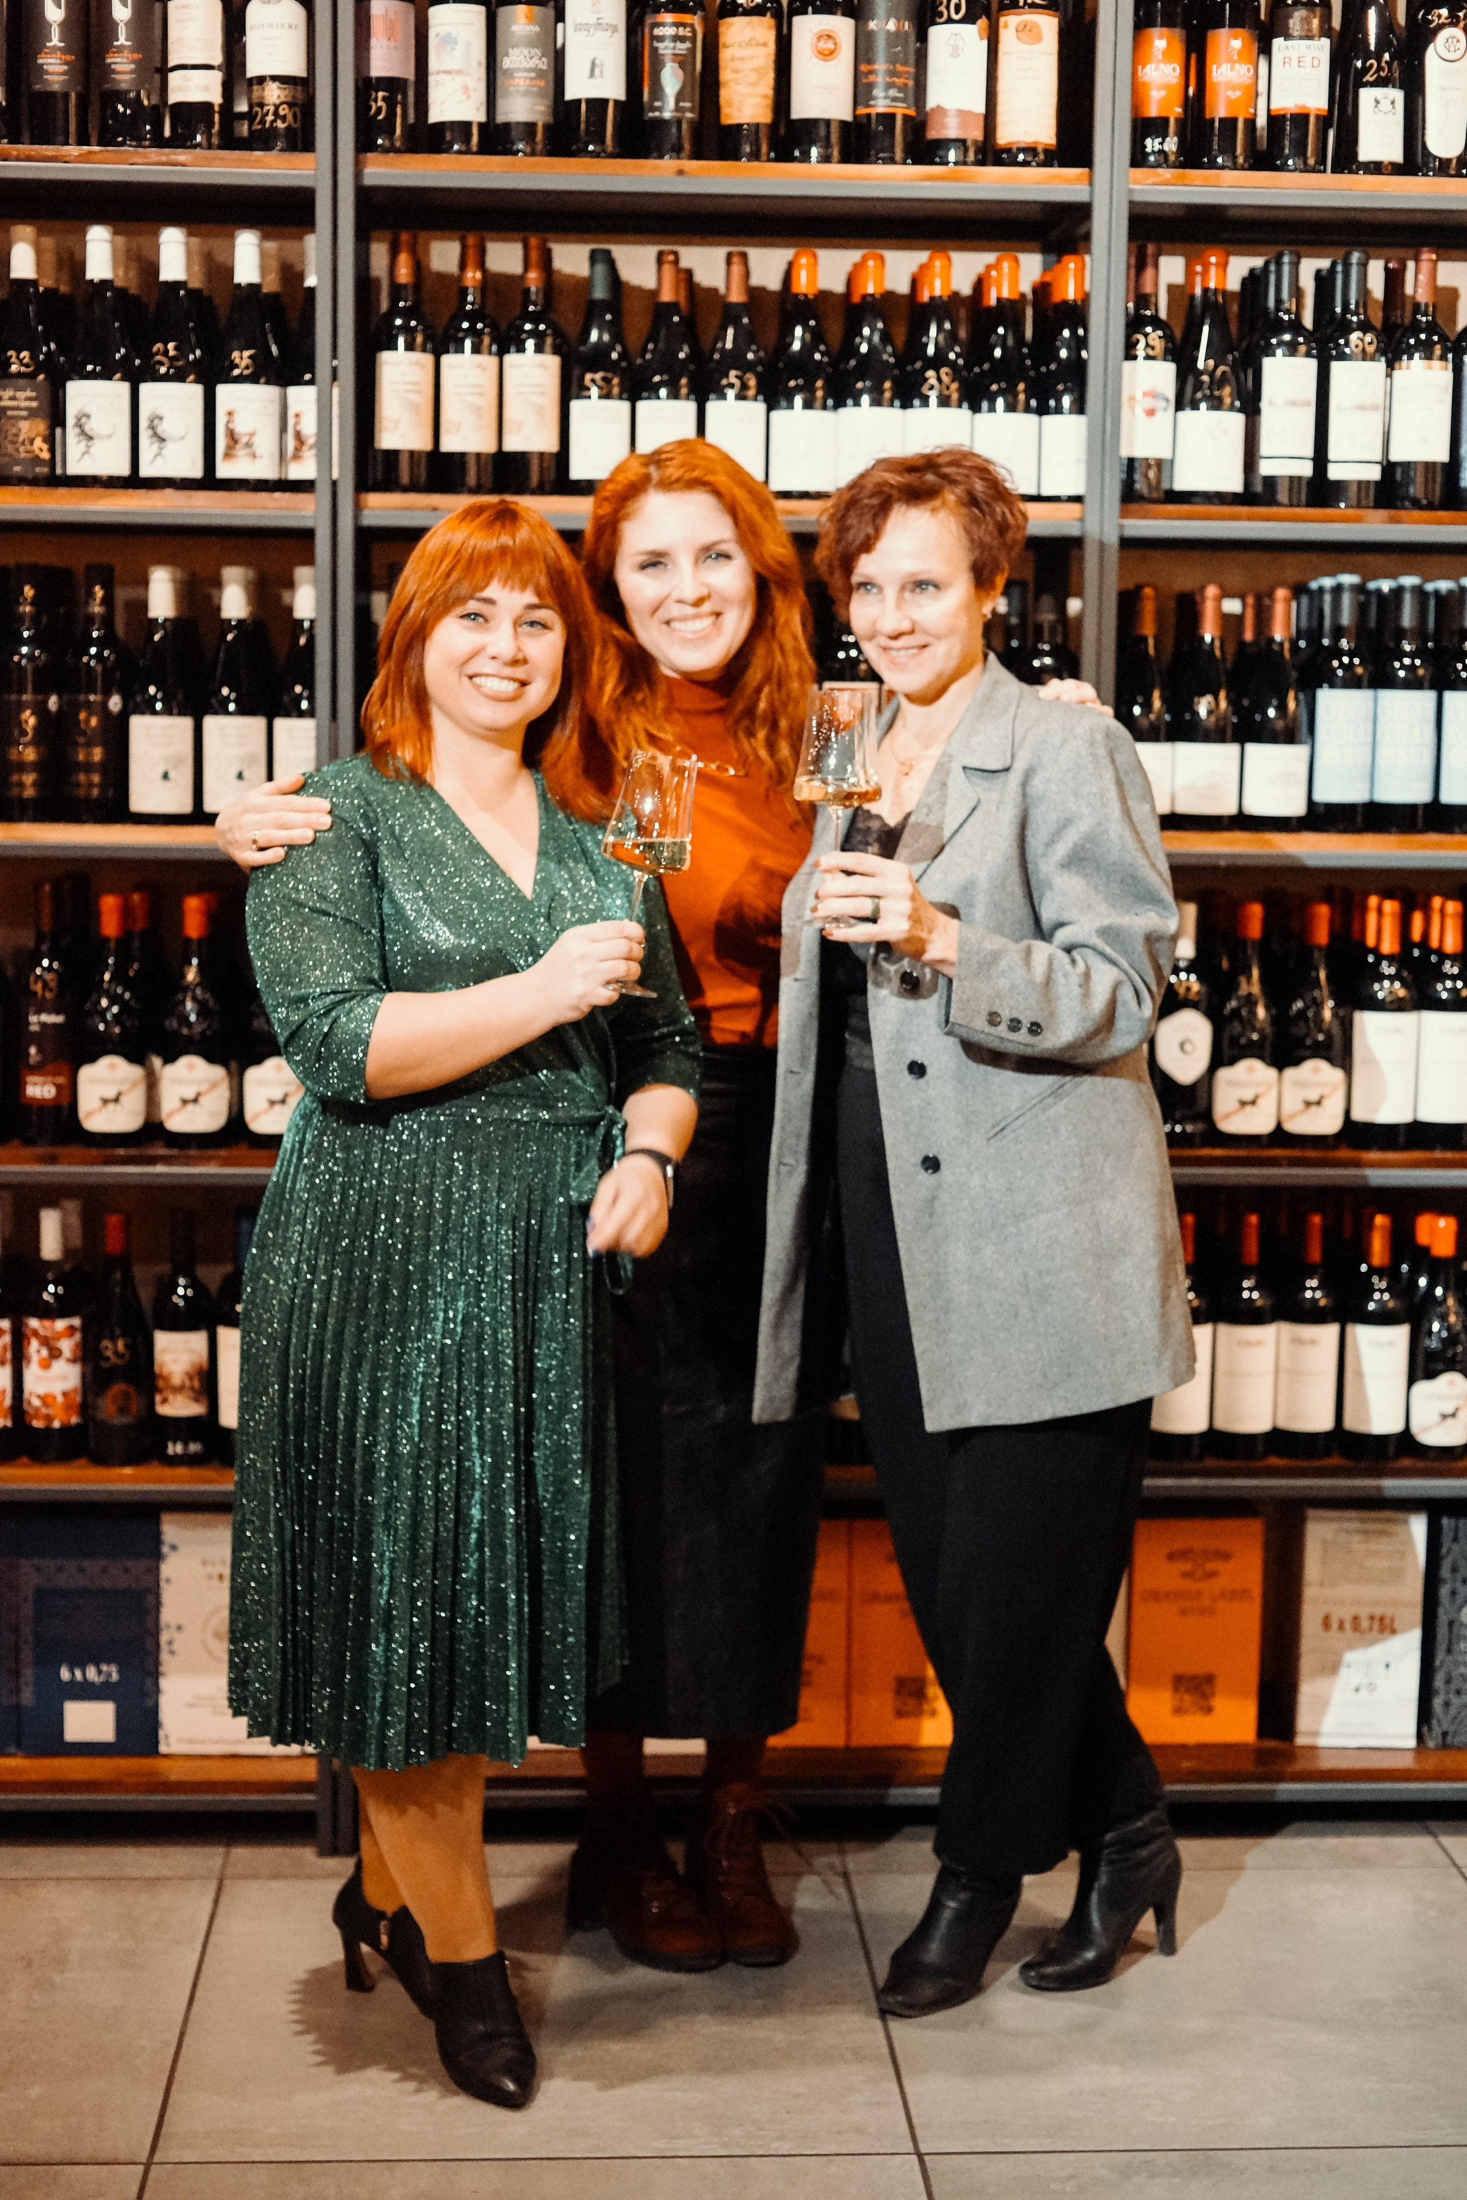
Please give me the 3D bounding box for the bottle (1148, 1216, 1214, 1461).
[{"bbox_3d":[0.569,0.296,3.894,0.079,0.310,0.079,0,7,-3],"label":"bottle"}]

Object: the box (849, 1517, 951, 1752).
[{"bbox_3d":[0.223,0.654,3.952,0.166,0.291,0.245,0,8,-3],"label":"box"}]

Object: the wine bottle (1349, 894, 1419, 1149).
[{"bbox_3d":[0.805,-0.092,3.775,0.078,0.302,0.078,0,8,-3],"label":"wine bottle"}]

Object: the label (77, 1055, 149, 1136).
[{"bbox_3d":[-0.747,-0.007,3.676,0.083,0.094,0.031,0,7,-11],"label":"label"}]

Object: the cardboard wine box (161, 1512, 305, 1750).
[{"bbox_3d":[-0.638,0.656,3.955,0.180,0.311,0.250,0,7,-4],"label":"cardboard wine box"}]

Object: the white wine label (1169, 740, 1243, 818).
[{"bbox_3d":[0.576,-0.390,3.713,0.081,0.087,0.028,2,7,9],"label":"white wine label"}]

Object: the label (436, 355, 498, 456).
[{"bbox_3d":[-0.316,-0.836,3.678,0.072,0.116,0.030,0,7,-3],"label":"label"}]

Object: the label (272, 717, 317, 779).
[{"bbox_3d":[-0.507,-0.397,3.628,0.075,0.115,0.020,0,8,-3],"label":"label"}]

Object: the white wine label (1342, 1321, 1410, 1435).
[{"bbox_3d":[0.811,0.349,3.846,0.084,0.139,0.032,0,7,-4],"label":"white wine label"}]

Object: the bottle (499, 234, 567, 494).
[{"bbox_3d":[-0.237,-0.867,3.634,0.076,0.303,0.076,0,7,-4],"label":"bottle"}]

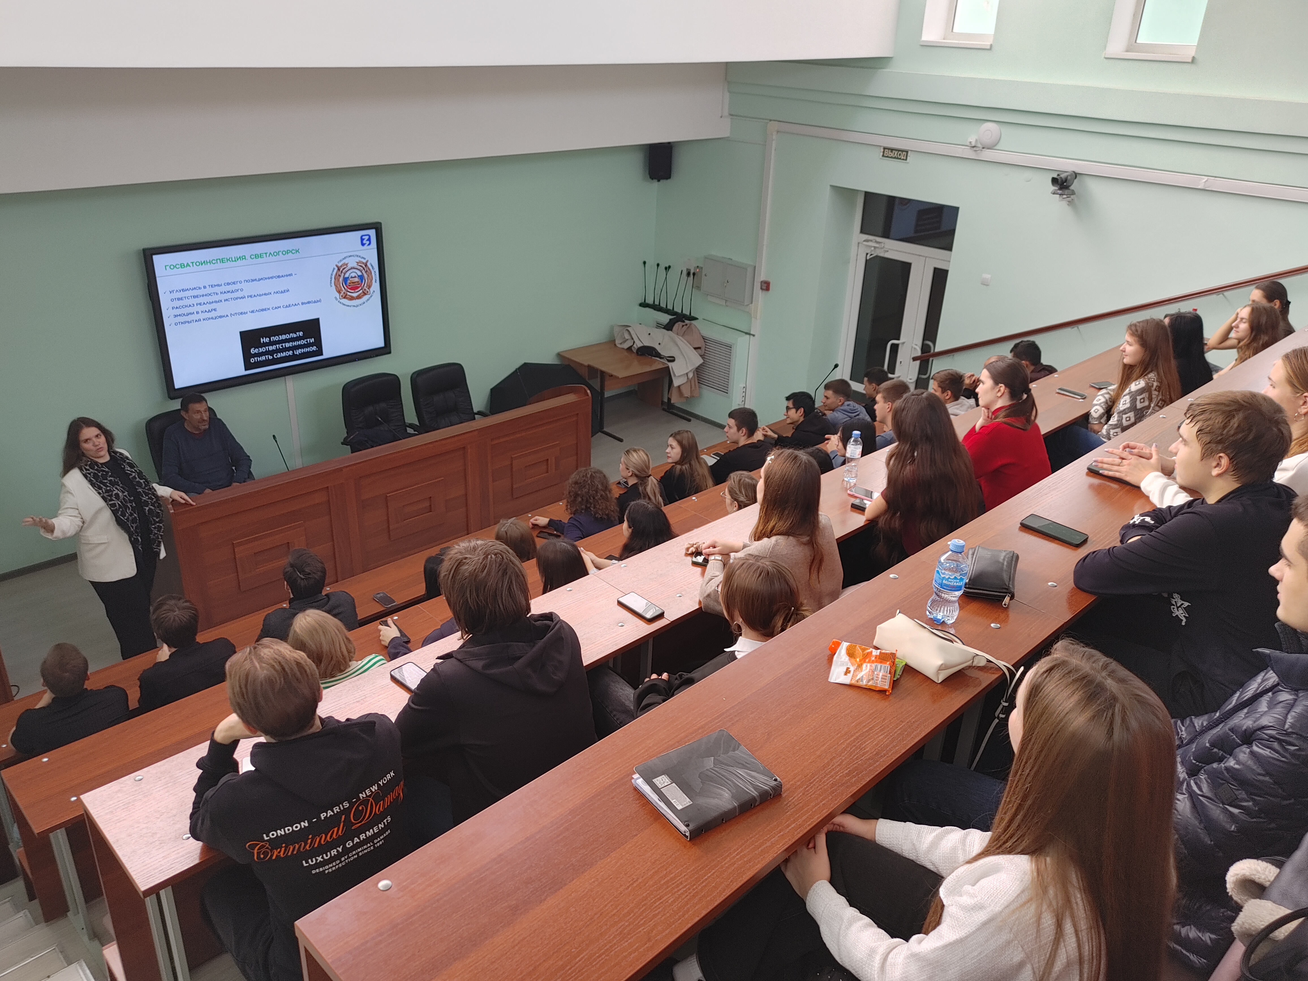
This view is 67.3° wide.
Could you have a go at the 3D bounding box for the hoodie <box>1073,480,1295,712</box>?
[{"bbox_3d":[1.294,0.216,2.413,0.460,0.600,0.470,22,31,35],"label":"hoodie"}]

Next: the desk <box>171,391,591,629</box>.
[{"bbox_3d":[-1.681,0.089,6.785,3.140,0.950,0.240,-21,34,-40],"label":"desk"}]

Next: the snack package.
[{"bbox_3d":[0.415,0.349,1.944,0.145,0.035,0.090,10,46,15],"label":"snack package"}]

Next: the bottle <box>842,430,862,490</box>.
[{"bbox_3d":[0.860,-0.144,4.237,0.066,0.224,0.066,-21,34,-40],"label":"bottle"}]

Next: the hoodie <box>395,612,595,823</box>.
[{"bbox_3d":[-0.410,0.659,2.569,0.510,0.620,0.520,-13,30,-30],"label":"hoodie"}]

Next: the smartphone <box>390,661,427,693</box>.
[{"bbox_3d":[-0.692,0.553,2.866,0.160,0.009,0.077,22,32,36],"label":"smartphone"}]

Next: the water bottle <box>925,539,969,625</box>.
[{"bbox_3d":[0.670,0.203,2.221,0.072,0.206,0.072,-21,34,-40],"label":"water bottle"}]

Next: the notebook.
[{"bbox_3d":[0.091,0.493,1.671,0.197,0.028,0.163,-15,31,-33],"label":"notebook"}]

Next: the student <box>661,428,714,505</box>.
[{"bbox_3d":[0.163,0.168,6.489,0.700,1.280,0.470,16,28,26],"label":"student"}]

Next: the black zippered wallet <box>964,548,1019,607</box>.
[{"bbox_3d":[0.801,0.199,2.337,0.102,0.045,0.195,13,27,20],"label":"black zippered wallet"}]

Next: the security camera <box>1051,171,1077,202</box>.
[{"bbox_3d":[2.628,-1.964,6.301,0.150,0.180,0.145,-11,28,-26],"label":"security camera"}]

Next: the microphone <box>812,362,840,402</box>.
[{"bbox_3d":[1.317,-0.752,7.673,0.120,0.460,0.240,-21,34,-40],"label":"microphone"}]

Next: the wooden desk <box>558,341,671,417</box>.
[{"bbox_3d":[-0.191,-1.038,9.807,1.270,0.710,0.920,-21,34,-41],"label":"wooden desk"}]

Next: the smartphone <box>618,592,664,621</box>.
[{"bbox_3d":[-0.042,0.383,3.227,0.075,0.009,0.154,-21,34,-40],"label":"smartphone"}]

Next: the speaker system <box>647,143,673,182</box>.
[{"bbox_3d":[0.064,-3.152,9.420,0.220,0.345,0.210,2,25,-1],"label":"speaker system"}]

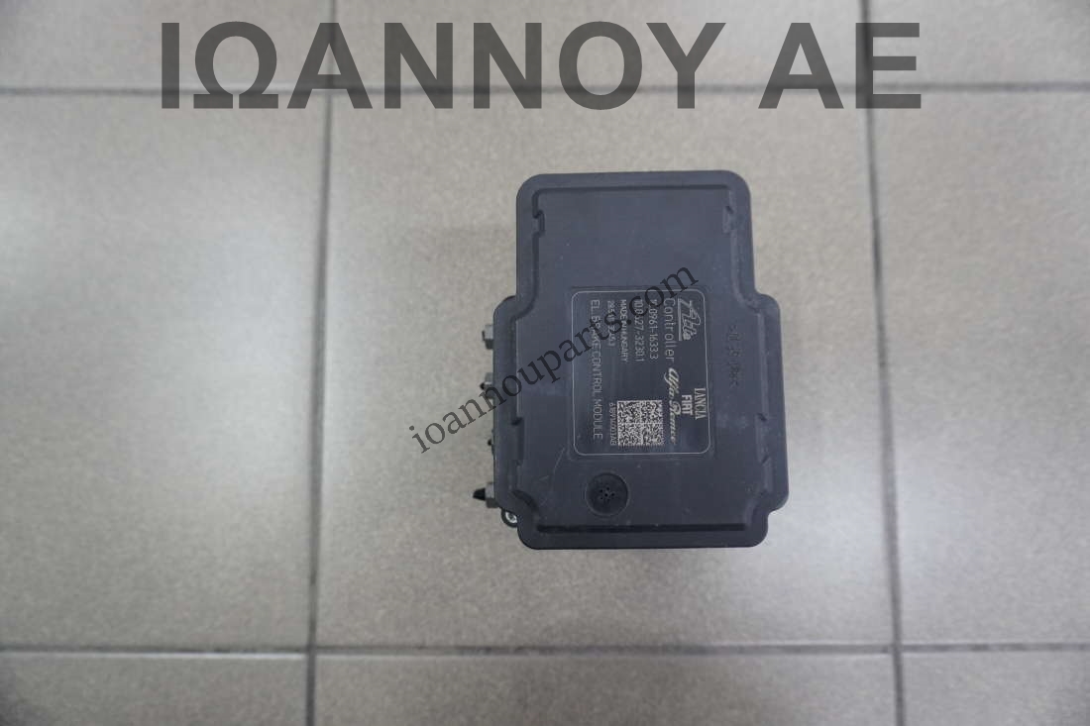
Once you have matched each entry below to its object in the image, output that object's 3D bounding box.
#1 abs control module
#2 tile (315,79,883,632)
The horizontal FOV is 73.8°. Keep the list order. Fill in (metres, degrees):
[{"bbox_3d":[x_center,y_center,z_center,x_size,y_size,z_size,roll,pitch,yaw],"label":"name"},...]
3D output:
[{"bbox_3d":[0.029,0.003,0.334,0.122,0.116,0.144,0,84,1],"label":"abs control module"},{"bbox_3d":[0.030,-0.002,0.398,0.300,0.009,0.300,0,84,1],"label":"tile"}]

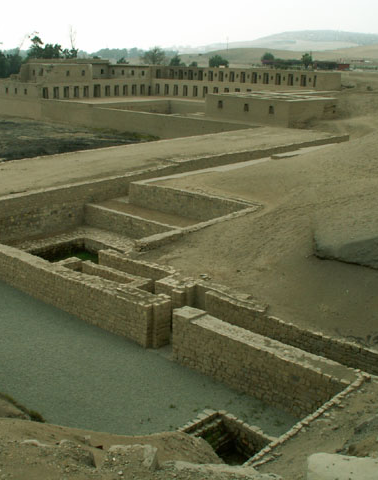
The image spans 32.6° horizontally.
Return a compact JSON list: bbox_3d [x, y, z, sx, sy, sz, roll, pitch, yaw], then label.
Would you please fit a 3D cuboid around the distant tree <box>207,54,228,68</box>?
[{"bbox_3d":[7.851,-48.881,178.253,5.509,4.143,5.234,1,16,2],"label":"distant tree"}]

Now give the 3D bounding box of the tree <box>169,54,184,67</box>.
[{"bbox_3d":[-3.444,-49.211,178.301,3.857,3.552,3.665,0,16,-1],"label":"tree"}]

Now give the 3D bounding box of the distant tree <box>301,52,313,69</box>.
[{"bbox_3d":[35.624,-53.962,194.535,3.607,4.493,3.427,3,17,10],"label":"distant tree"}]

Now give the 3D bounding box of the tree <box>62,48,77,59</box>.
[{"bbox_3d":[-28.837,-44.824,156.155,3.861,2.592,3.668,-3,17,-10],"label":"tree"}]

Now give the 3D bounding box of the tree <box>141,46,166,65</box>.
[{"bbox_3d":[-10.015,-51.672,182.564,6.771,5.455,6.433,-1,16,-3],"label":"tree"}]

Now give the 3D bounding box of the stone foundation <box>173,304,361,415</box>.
[{"bbox_3d":[2.575,4.551,23.703,7.983,1.951,1.044,15,22,42],"label":"stone foundation"}]

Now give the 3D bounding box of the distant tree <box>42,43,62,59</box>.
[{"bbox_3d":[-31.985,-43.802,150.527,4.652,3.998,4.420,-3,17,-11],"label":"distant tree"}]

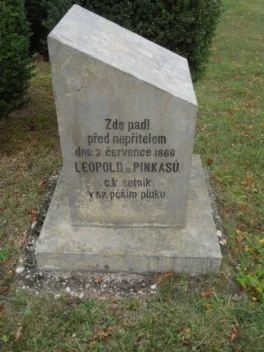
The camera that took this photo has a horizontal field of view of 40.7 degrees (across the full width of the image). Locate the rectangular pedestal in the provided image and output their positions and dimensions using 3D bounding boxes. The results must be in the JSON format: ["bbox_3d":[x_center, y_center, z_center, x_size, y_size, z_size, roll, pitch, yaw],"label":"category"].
[{"bbox_3d":[-0.005,0.170,2.161,0.930,0.136,0.918,1,37,1],"label":"rectangular pedestal"}]

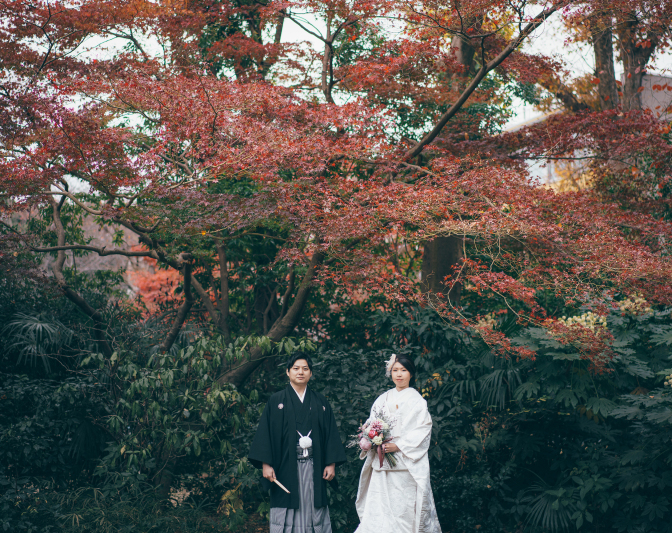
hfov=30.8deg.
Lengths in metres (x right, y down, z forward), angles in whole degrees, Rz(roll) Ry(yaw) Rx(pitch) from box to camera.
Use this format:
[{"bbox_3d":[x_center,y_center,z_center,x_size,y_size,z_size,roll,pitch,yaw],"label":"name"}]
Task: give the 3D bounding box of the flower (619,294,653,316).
[{"bbox_3d":[2.598,0.338,10.600,0.290,0.190,0.260,0,-5,0],"label":"flower"}]

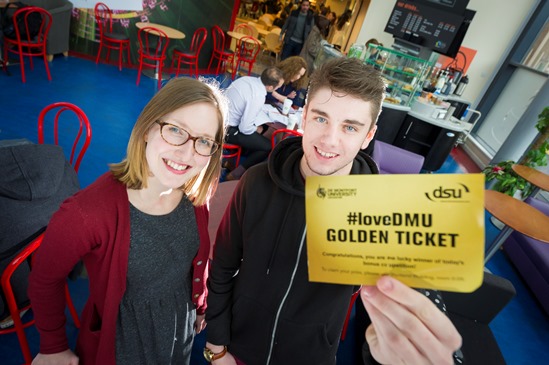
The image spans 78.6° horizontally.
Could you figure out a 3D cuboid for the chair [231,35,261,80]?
[{"bbox_3d":[-0.565,-2.597,7.045,0.420,0.885,0.500,16,28,-4],"label":"chair"}]

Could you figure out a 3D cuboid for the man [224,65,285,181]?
[{"bbox_3d":[-0.238,-0.562,3.320,0.740,1.200,0.500,8,30,-18],"label":"man"}]

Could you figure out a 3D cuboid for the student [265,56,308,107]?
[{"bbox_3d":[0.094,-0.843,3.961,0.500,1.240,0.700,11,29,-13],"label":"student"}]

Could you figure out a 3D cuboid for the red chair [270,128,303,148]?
[{"bbox_3d":[0.135,-0.136,3.113,0.420,0.885,0.500,20,28,4],"label":"red chair"}]

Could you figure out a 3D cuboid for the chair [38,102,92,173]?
[{"bbox_3d":[-1.419,-0.018,2.020,0.420,0.885,0.500,26,30,15],"label":"chair"}]

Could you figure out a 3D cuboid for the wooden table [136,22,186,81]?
[{"bbox_3d":[-1.949,-2.163,5.657,0.770,0.730,0.770,18,28,0],"label":"wooden table"}]

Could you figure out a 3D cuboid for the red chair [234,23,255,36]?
[{"bbox_3d":[-0.827,-3.419,8.344,0.420,0.885,0.500,7,30,-20],"label":"red chair"}]

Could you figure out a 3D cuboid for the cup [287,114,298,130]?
[{"bbox_3d":[0.173,-0.534,3.084,0.088,0.145,0.088,14,29,-8],"label":"cup"}]

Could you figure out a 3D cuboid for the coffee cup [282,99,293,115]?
[{"bbox_3d":[0.149,-0.785,3.505,0.088,0.147,0.088,18,28,0],"label":"coffee cup"}]

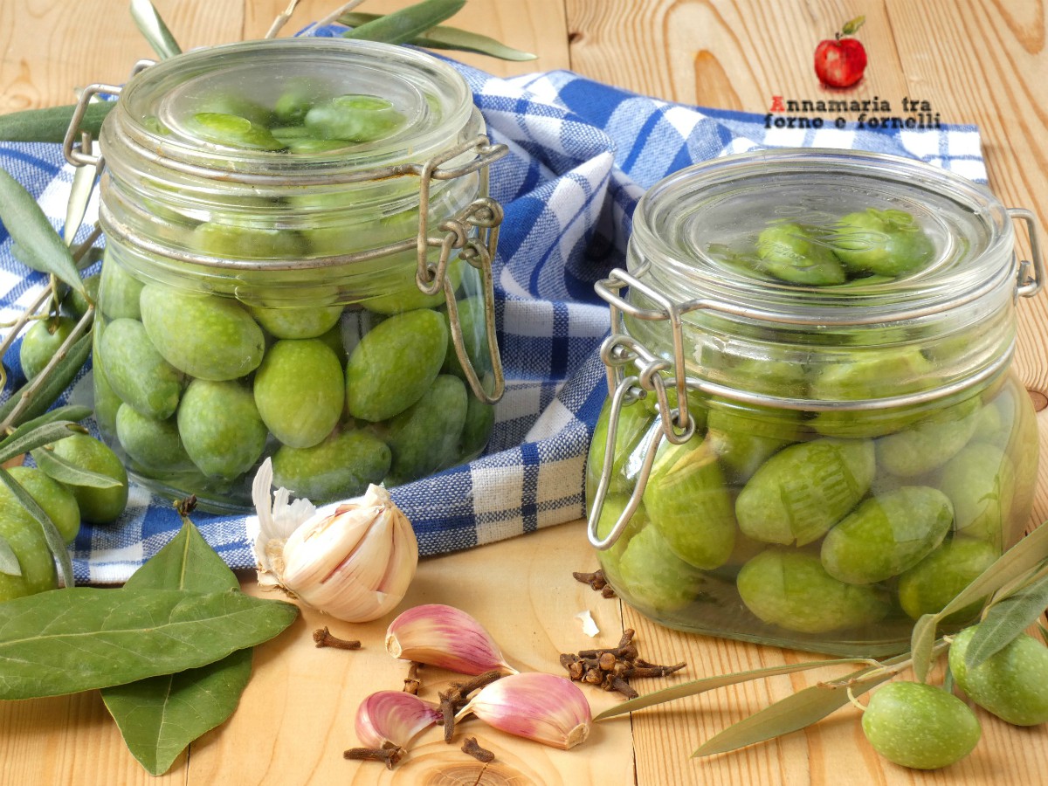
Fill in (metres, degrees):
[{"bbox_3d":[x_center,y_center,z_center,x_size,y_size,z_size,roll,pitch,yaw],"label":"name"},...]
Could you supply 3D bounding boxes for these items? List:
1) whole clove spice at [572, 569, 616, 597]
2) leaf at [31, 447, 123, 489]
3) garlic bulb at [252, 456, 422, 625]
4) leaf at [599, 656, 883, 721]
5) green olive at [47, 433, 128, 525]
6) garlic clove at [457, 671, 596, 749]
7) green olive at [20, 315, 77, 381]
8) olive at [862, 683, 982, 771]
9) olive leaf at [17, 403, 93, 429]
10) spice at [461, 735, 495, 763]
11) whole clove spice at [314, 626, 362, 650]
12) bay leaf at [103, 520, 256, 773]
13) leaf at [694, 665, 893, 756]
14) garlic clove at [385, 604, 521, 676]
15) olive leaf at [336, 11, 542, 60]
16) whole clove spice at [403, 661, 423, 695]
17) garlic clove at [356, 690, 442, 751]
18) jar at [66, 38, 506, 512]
[{"bbox_3d":[0.018,0.049,1.176,0.013,0.005,0.006,20,33,34],"label":"whole clove spice"},{"bbox_3d":[-0.119,0.019,1.199,0.031,0.005,0.006,24,53,7],"label":"leaf"},{"bbox_3d":[-0.049,0.040,1.172,0.043,0.038,0.036,1,27,0],"label":"garlic bulb"},{"bbox_3d":[0.053,0.074,1.136,0.075,0.008,0.010,-11,29,-12],"label":"leaf"},{"bbox_3d":[-0.116,0.023,1.203,0.021,0.021,0.027,-8,28,-15],"label":"green olive"},{"bbox_3d":[0.000,0.078,1.108,0.035,0.015,0.018,9,28,17],"label":"garlic clove"},{"bbox_3d":[-0.133,-0.012,1.271,0.019,0.021,0.024,1,27,1],"label":"green olive"},{"bbox_3d":[0.097,0.081,1.112,0.032,0.021,0.021,16,31,27],"label":"olive"},{"bbox_3d":[-0.125,0.006,1.209,0.027,0.005,0.009,-20,33,-34],"label":"olive leaf"},{"bbox_3d":[-0.011,0.087,1.103,0.011,0.004,0.004,23,35,38],"label":"spice"},{"bbox_3d":[-0.047,0.062,1.150,0.013,0.005,0.005,8,28,15],"label":"whole clove spice"},{"bbox_3d":[-0.087,0.063,1.139,0.041,0.010,0.110,0,31,0],"label":"bay leaf"},{"bbox_3d":[0.069,0.078,1.129,0.067,0.006,0.015,-22,34,-27],"label":"leaf"},{"bbox_3d":[-0.018,0.063,1.151,0.034,0.016,0.018,8,28,13],"label":"garlic clove"},{"bbox_3d":[-0.029,-0.117,1.500,0.073,0.008,0.014,10,28,17],"label":"olive leaf"},{"bbox_3d":[-0.028,0.072,1.144,0.005,0.005,0.015,4,27,6],"label":"whole clove spice"},{"bbox_3d":[-0.031,0.080,1.106,0.022,0.013,0.017,-7,28,-14],"label":"garlic clove"},{"bbox_3d":[-0.064,-0.034,1.243,0.126,0.099,0.112,16,30,29],"label":"jar"}]

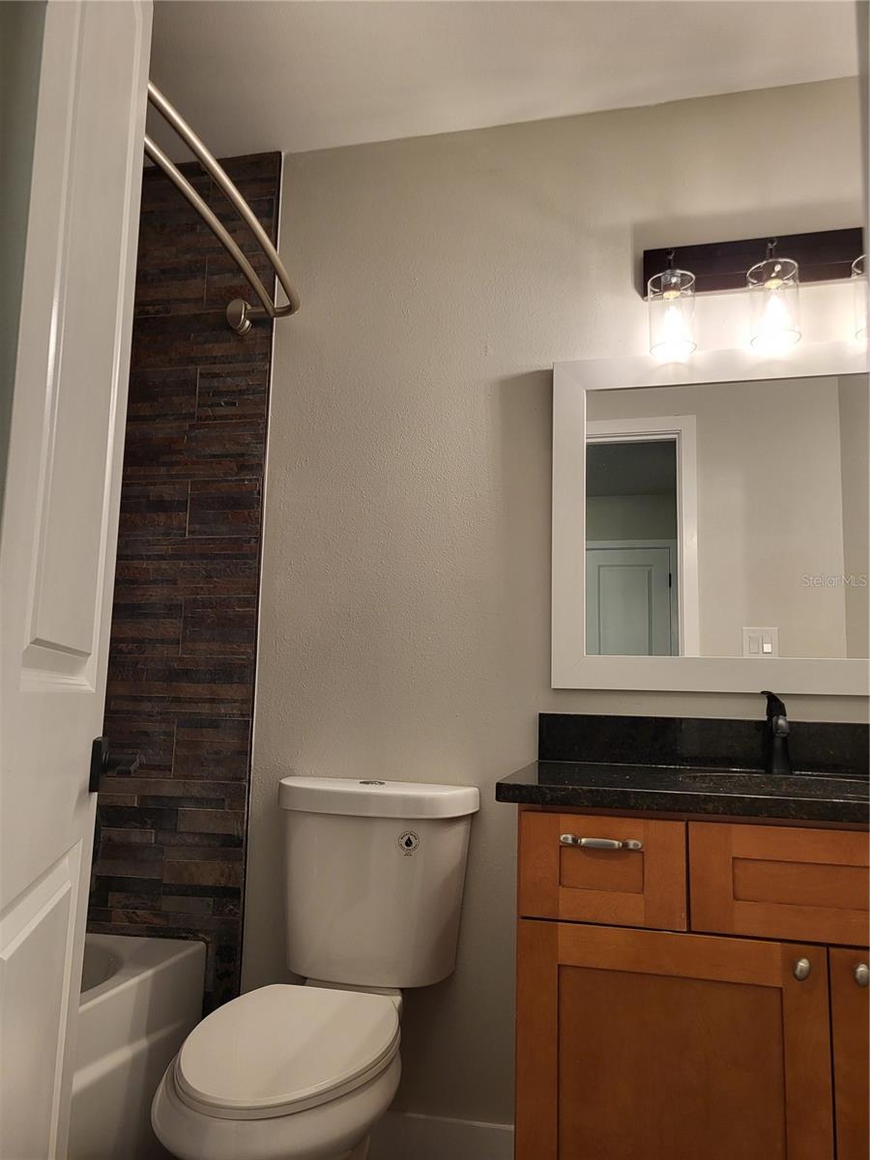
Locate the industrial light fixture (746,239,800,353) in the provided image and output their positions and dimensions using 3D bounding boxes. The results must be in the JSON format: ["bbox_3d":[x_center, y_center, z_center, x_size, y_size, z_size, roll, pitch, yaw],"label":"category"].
[{"bbox_3d":[0.721,-0.611,1.850,0.100,0.225,0.110,0,-8,14],"label":"industrial light fixture"}]

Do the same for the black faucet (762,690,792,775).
[{"bbox_3d":[0.672,0.302,1.710,0.055,0.162,0.135,0,-8,14],"label":"black faucet"}]

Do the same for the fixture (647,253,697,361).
[{"bbox_3d":[0.519,-0.610,1.900,0.100,0.225,0.110,0,-8,14],"label":"fixture"}]

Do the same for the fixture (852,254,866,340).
[{"bbox_3d":[0.920,-0.613,1.801,0.100,0.225,0.110,0,-8,14],"label":"fixture"}]

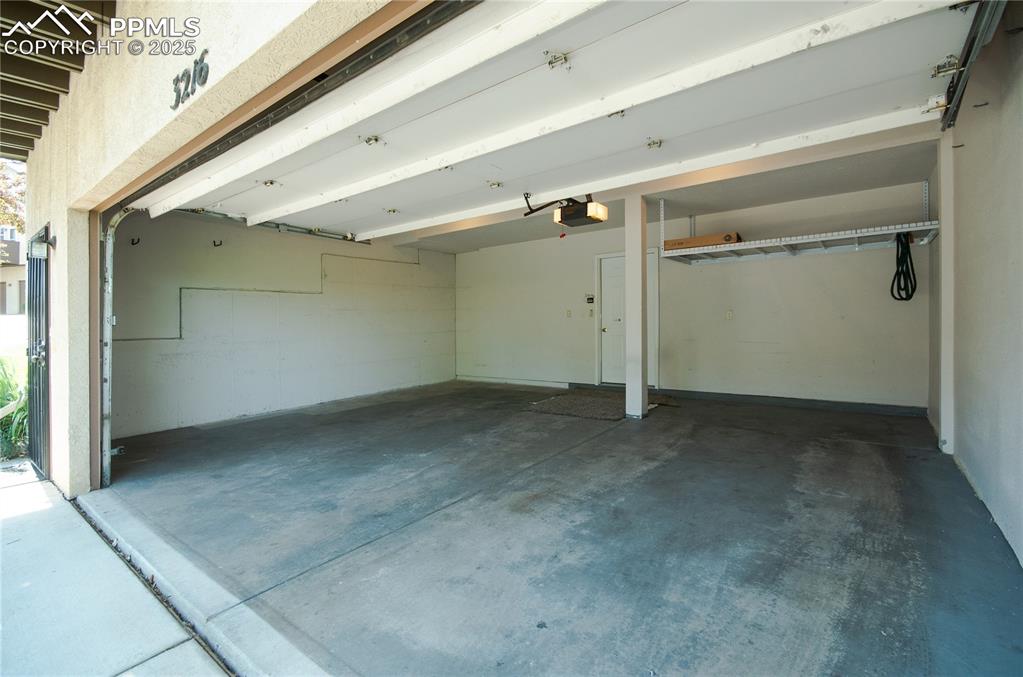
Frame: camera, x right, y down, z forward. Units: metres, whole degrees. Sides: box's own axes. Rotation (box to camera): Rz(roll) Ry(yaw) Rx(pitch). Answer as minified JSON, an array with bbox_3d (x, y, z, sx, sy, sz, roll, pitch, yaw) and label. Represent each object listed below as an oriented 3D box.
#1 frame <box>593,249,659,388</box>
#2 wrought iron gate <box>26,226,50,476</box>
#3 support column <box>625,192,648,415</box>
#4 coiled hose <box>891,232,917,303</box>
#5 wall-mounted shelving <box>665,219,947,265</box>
[{"bbox_3d":[1.796,-0.293,6.697,1.050,2.120,0.130,0,1,36],"label":"frame"},{"bbox_3d":[-4.167,0.117,3.752,0.960,2.080,0.055,0,1,36],"label":"wrought iron gate"},{"bbox_3d":[1.500,-0.367,5.100,0.190,2.580,0.200,0,1,36],"label":"support column"},{"bbox_3d":[3.948,-0.730,4.282,0.190,0.694,0.140,0,1,36],"label":"coiled hose"},{"bbox_3d":[3.147,-1.046,4.929,2.450,0.090,1.000,0,1,36],"label":"wall-mounted shelving"}]

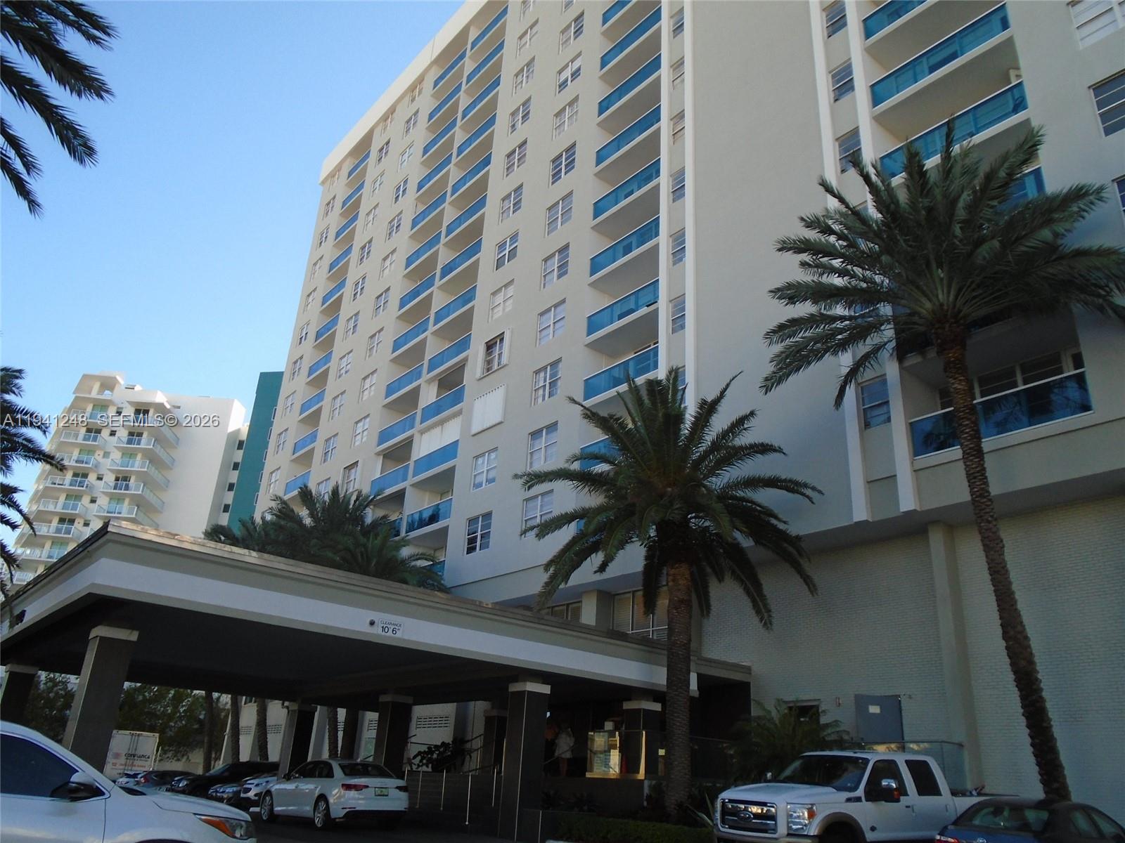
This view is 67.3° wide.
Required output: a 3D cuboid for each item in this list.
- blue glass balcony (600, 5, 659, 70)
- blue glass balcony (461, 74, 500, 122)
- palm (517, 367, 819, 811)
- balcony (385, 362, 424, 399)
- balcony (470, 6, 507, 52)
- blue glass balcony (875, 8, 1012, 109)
[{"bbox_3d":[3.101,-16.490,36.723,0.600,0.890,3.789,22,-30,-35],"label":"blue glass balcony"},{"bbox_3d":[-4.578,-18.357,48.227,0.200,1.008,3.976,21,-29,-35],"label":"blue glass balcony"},{"bbox_3d":[2.139,3.431,16.709,6.300,9.600,6.300,22,-30,-35],"label":"palm"},{"bbox_3d":[-8.270,-2.060,44.141,0.120,0.930,3.794,22,-30,-35],"label":"balcony"},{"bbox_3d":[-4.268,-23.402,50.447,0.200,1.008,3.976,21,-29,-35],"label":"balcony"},{"bbox_3d":[10.382,-10.086,23.489,0.120,0.930,3.926,22,-30,-35],"label":"blue glass balcony"}]

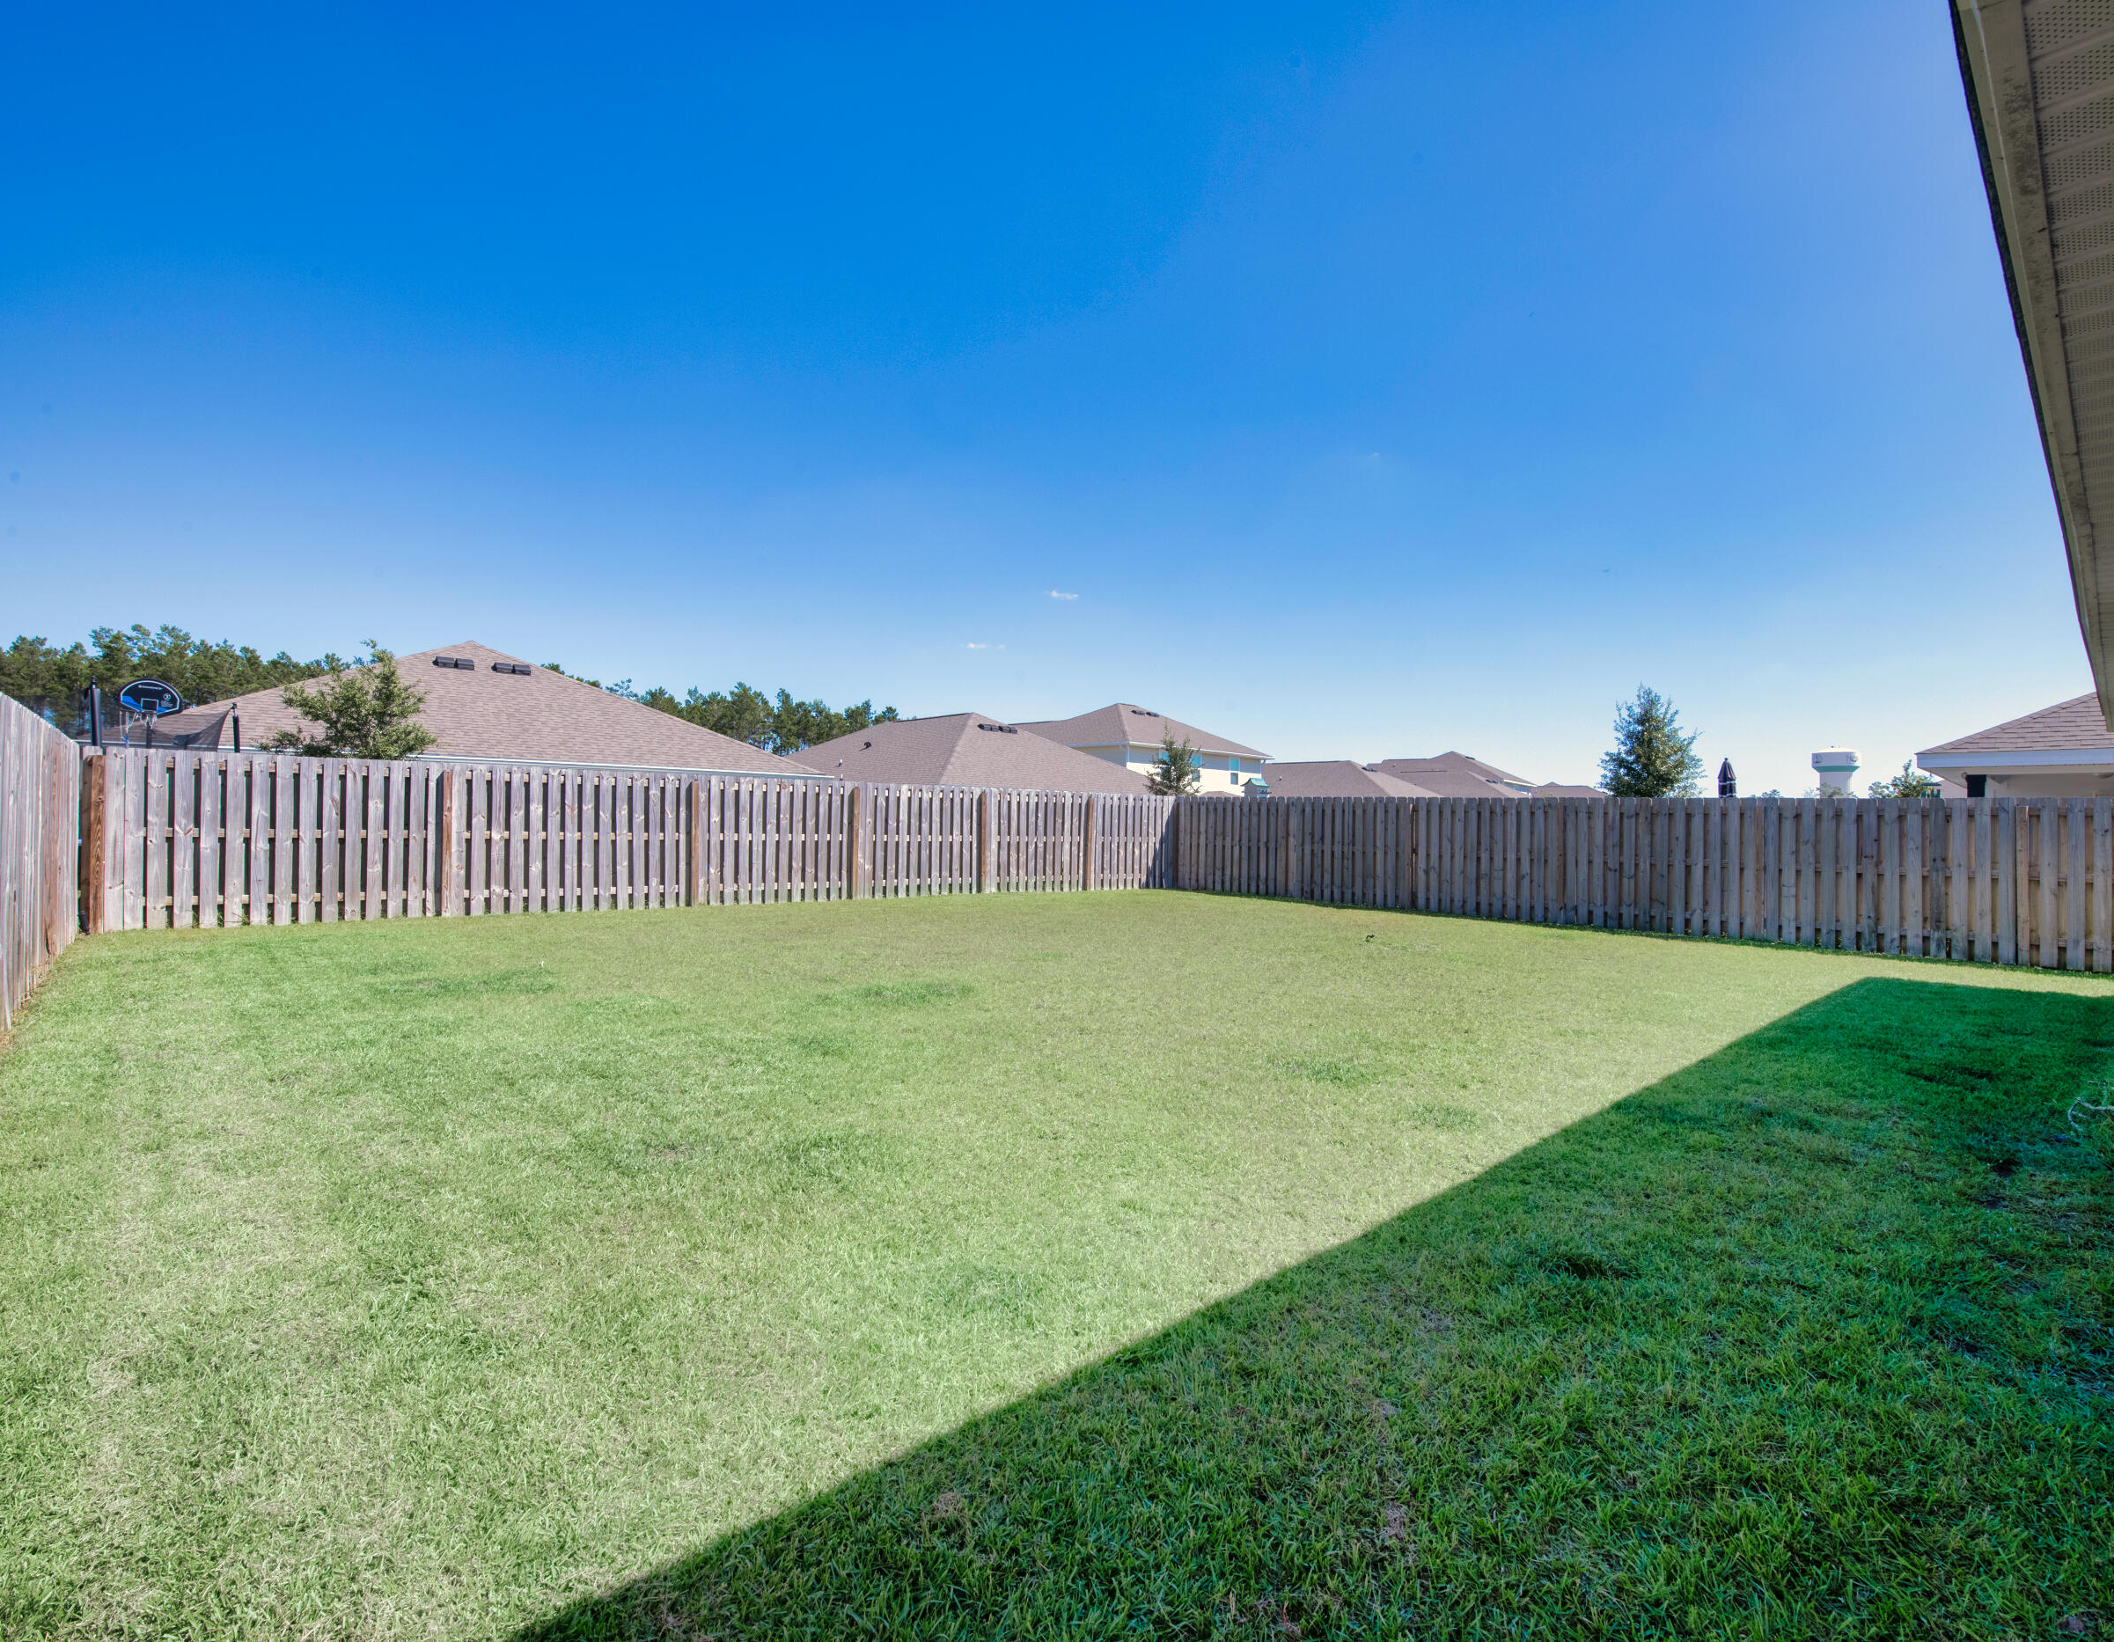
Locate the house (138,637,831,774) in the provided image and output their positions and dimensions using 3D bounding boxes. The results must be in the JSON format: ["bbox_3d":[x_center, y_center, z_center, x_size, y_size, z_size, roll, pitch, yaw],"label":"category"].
[{"bbox_3d":[-19.556,-2.393,31.500,16.600,6.640,19.500,1,0,-42],"label":"house"}]

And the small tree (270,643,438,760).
[{"bbox_3d":[-11.775,-0.937,16.000,2.260,4.040,2.260,1,0,-36],"label":"small tree"}]

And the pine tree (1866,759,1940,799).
[{"bbox_3d":[24.661,0.007,28.000,1.650,3.620,1.650,1,0,41],"label":"pine tree"}]

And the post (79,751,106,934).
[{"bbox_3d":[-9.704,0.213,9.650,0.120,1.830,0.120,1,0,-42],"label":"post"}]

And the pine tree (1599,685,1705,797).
[{"bbox_3d":[13.611,-0.773,22.000,2.070,4.730,2.070,1,0,32],"label":"pine tree"}]

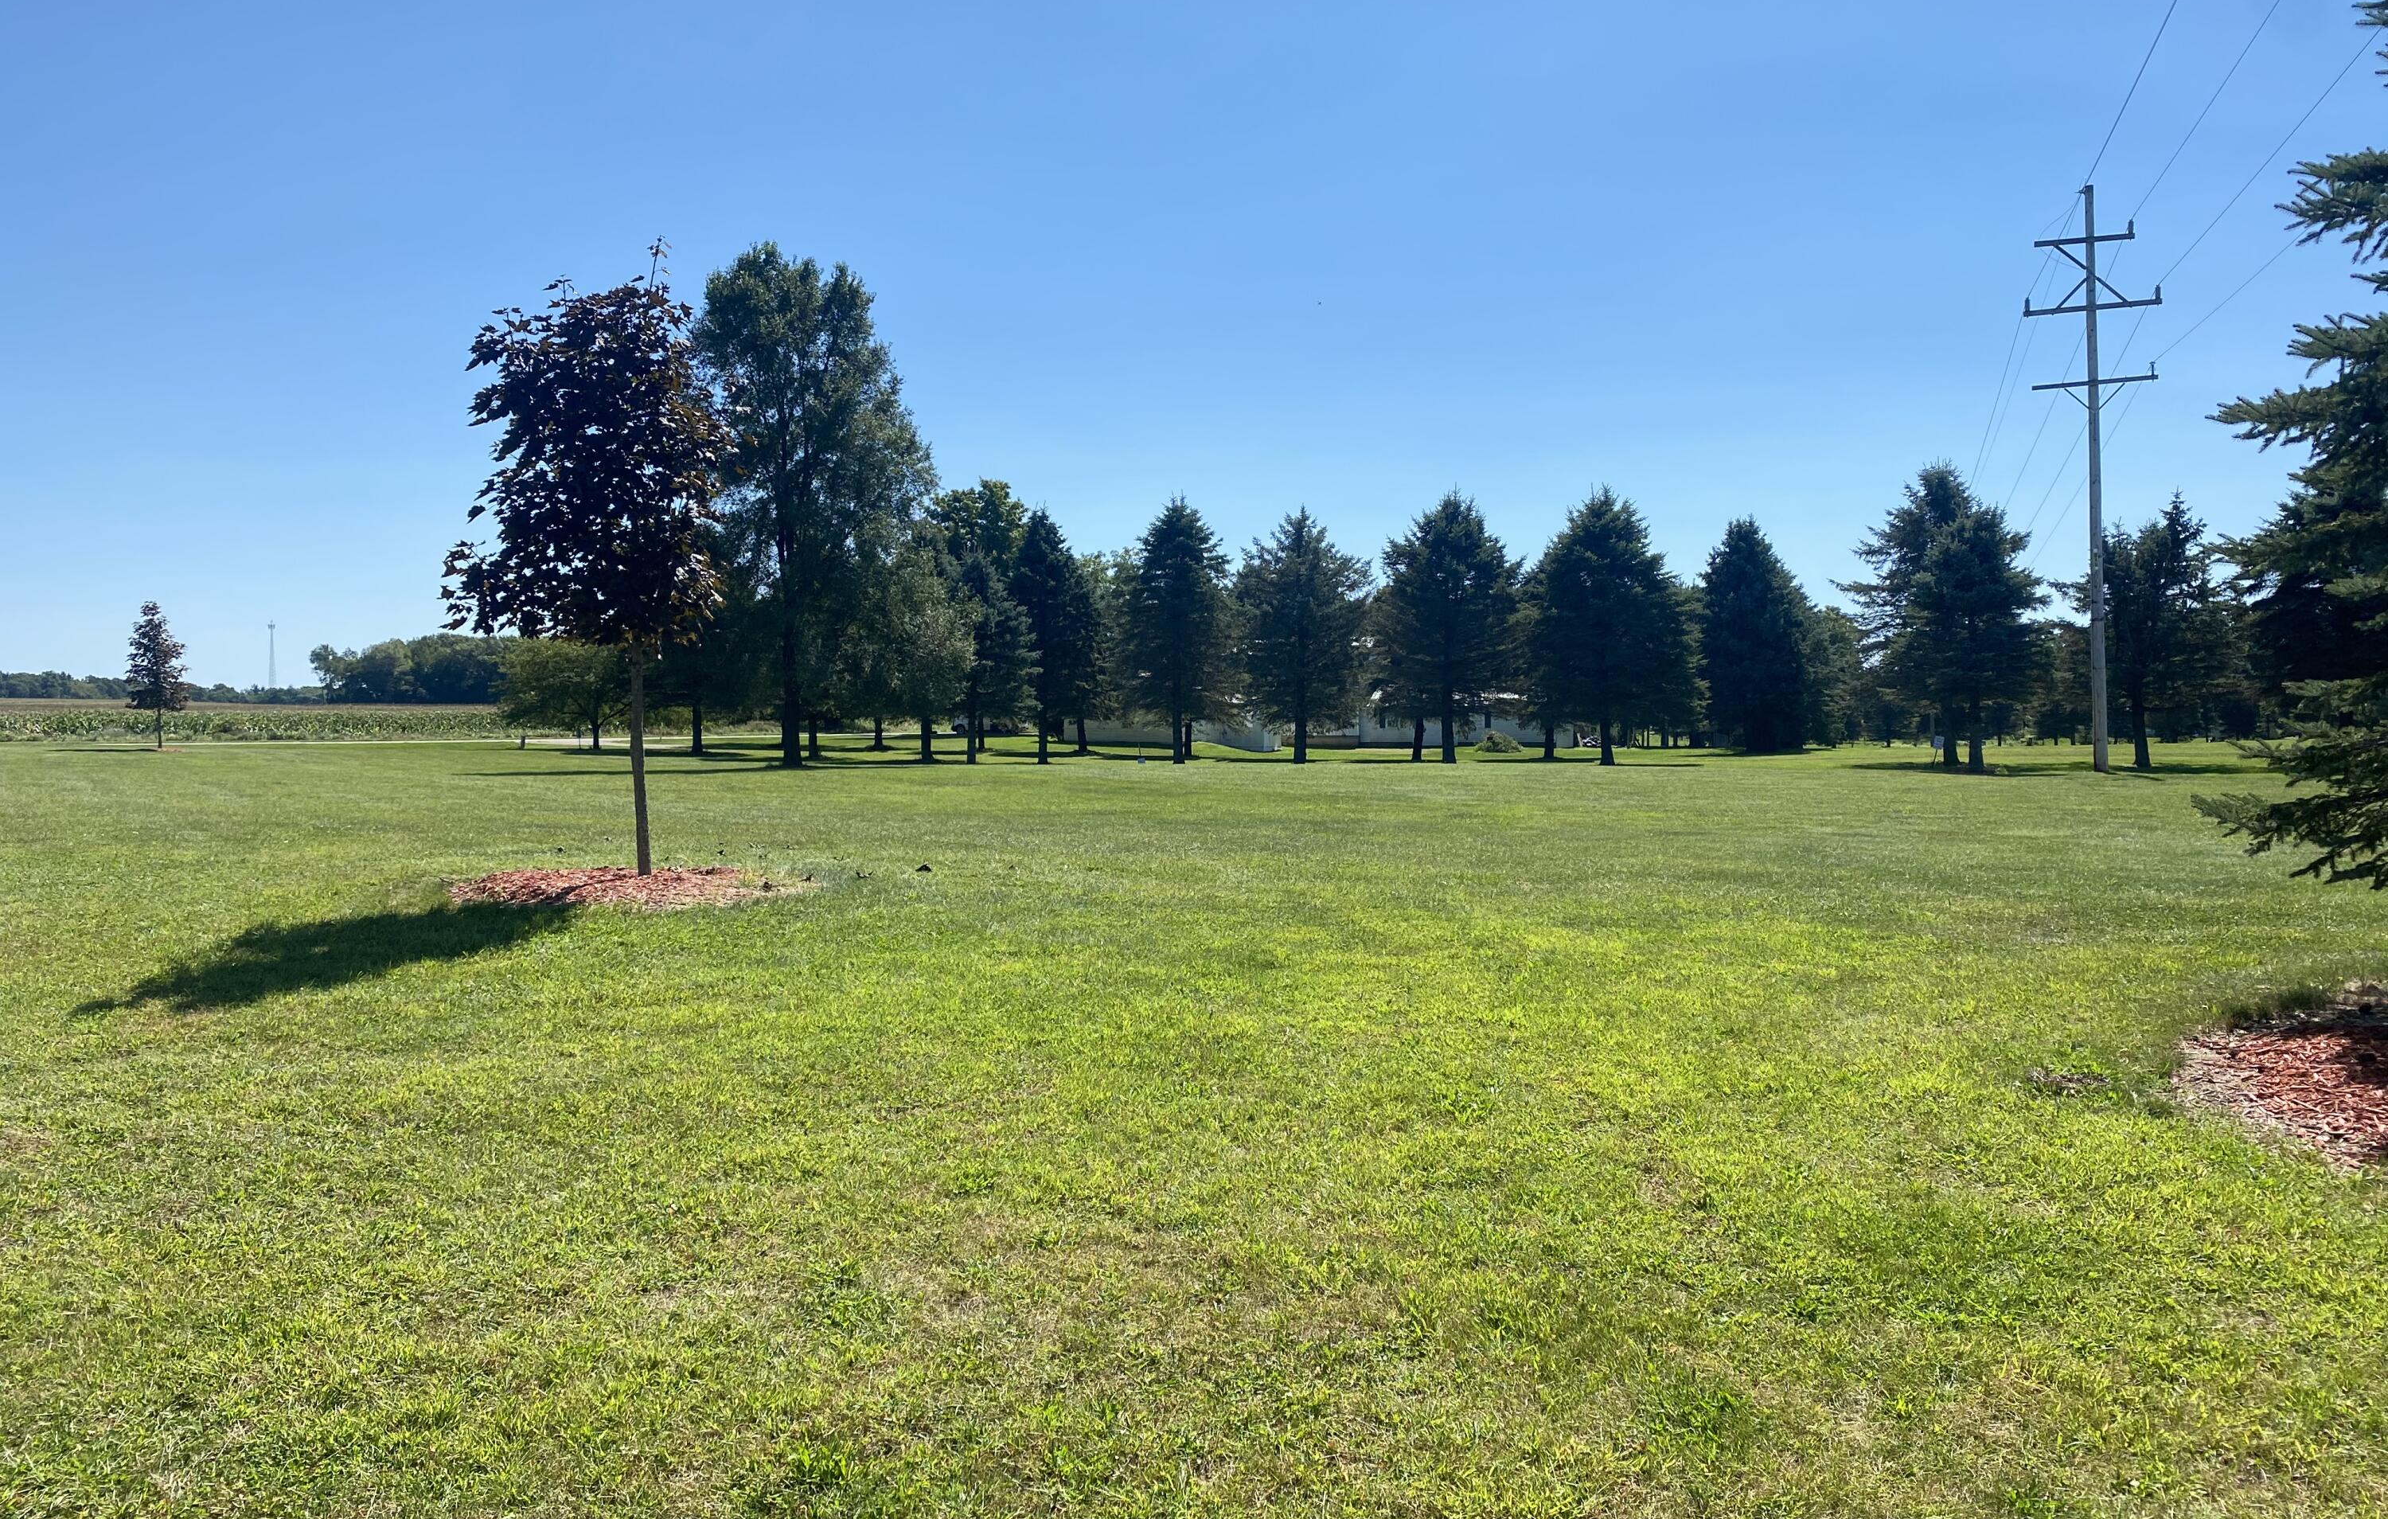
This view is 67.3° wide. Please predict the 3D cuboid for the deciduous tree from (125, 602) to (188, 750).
[{"bbox_3d":[-38.204,-3.081,65.911,2.299,5.411,2.299,-1,2,-30],"label":"deciduous tree"}]

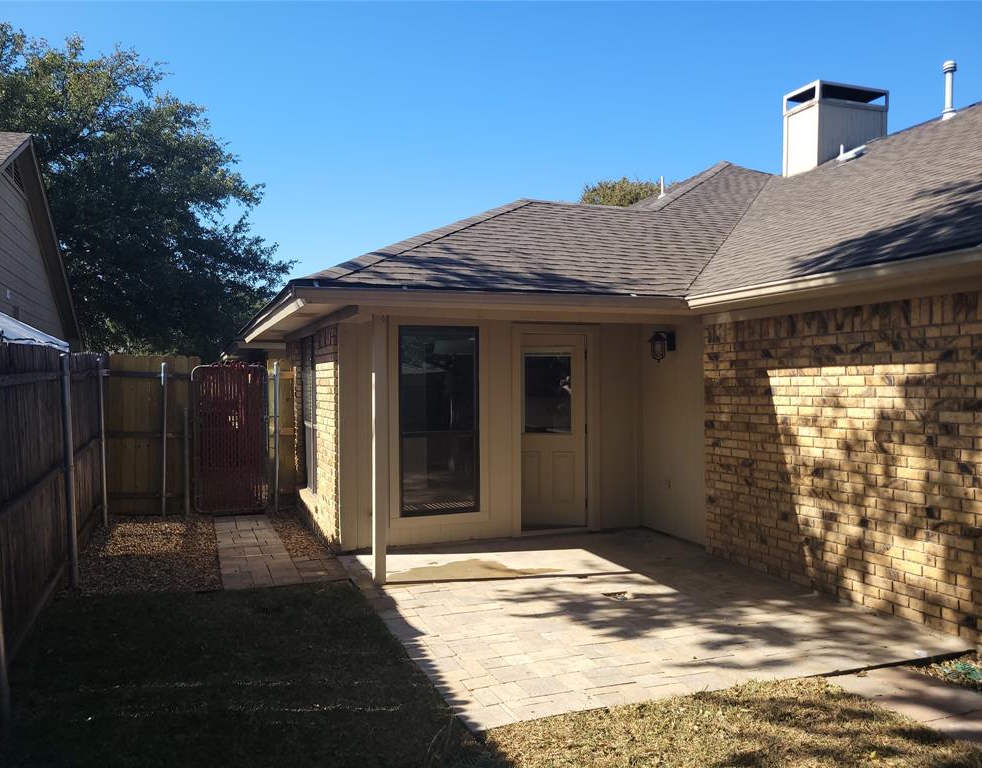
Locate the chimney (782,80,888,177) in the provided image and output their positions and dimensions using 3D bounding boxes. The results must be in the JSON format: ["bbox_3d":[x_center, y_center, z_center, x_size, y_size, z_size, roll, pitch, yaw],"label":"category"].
[{"bbox_3d":[5.744,-4.113,12.833,1.450,1.420,0.800,0,0,-21],"label":"chimney"}]

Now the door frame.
[{"bbox_3d":[0.679,0.464,7.997,1.029,2.180,0.140,0,0,-21],"label":"door frame"}]

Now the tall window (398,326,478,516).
[{"bbox_3d":[-0.499,0.359,7.545,0.819,1.847,0.100,0,0,-21],"label":"tall window"}]

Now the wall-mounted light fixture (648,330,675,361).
[{"bbox_3d":[1.711,-0.370,7.733,0.270,0.325,0.180,0,0,-21],"label":"wall-mounted light fixture"}]

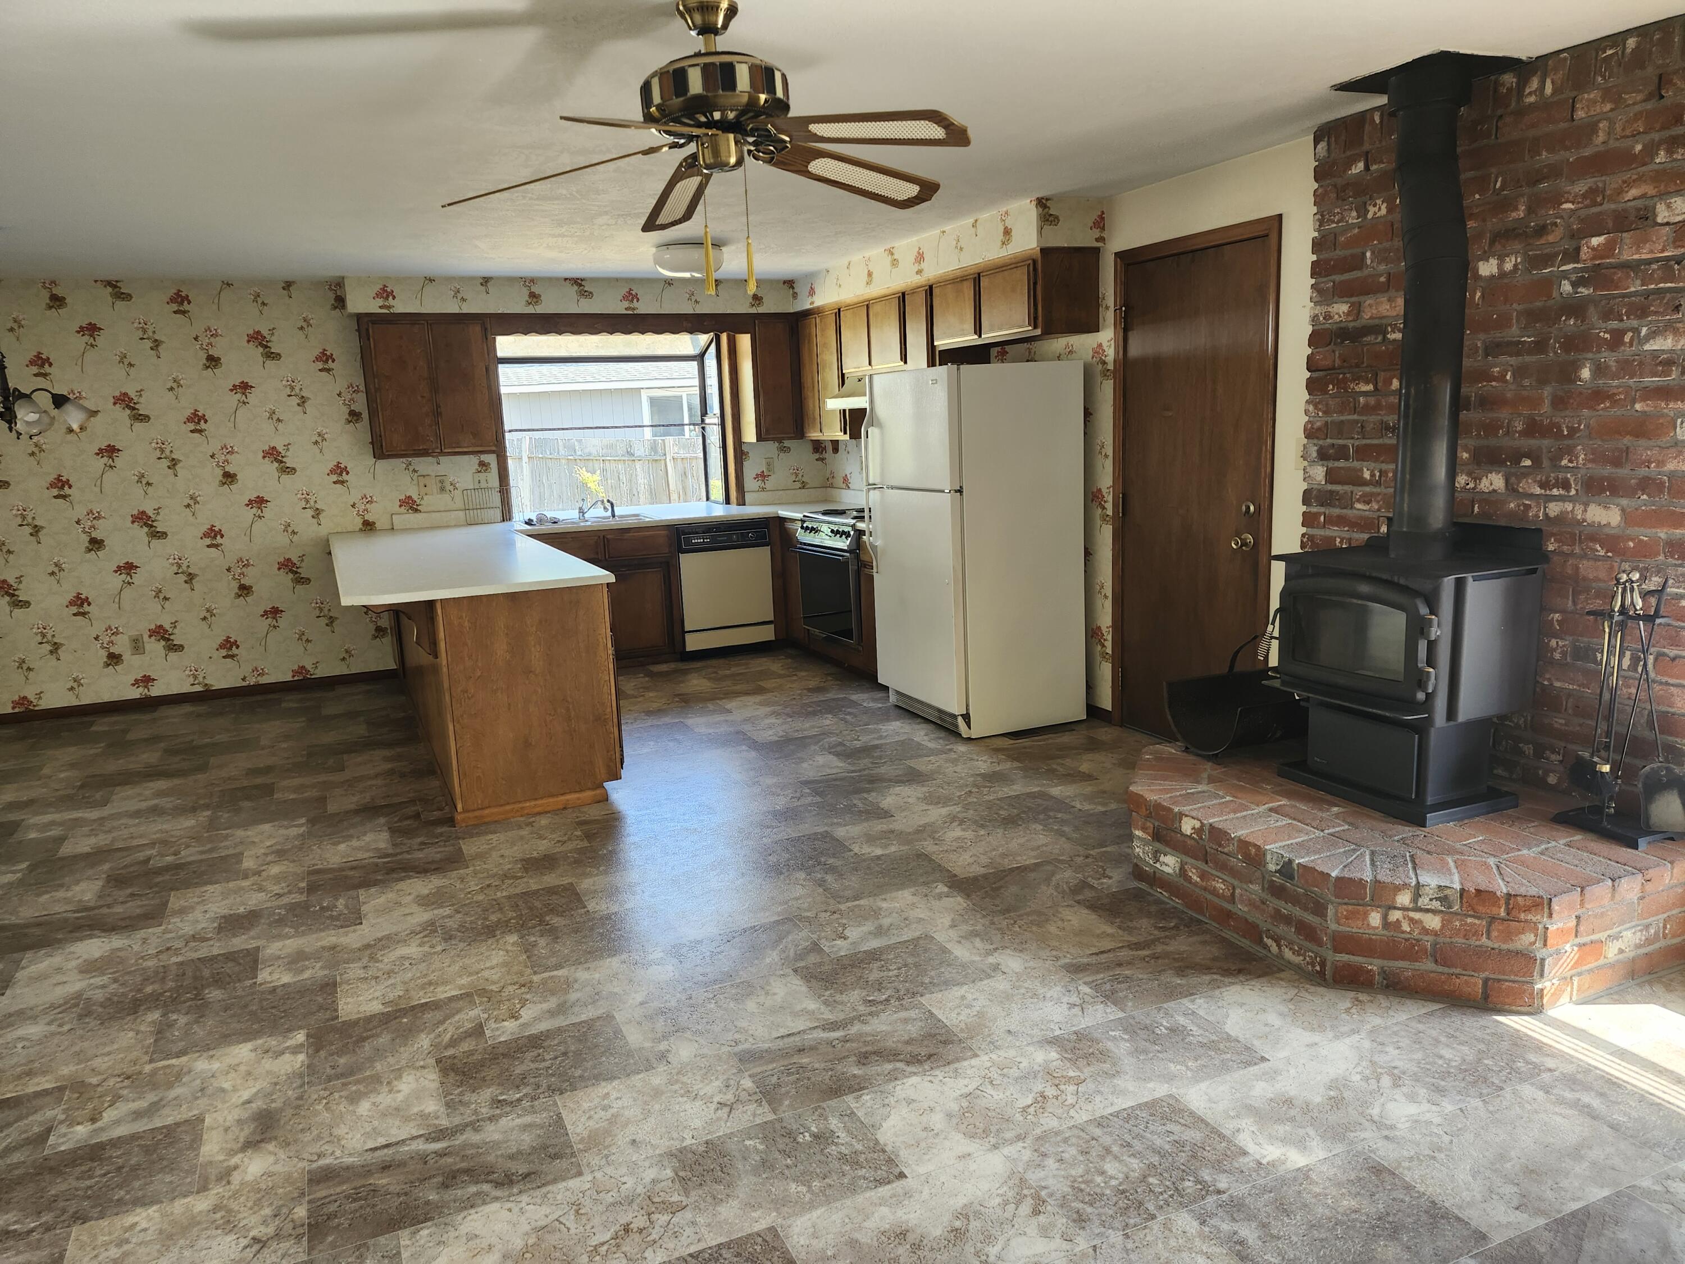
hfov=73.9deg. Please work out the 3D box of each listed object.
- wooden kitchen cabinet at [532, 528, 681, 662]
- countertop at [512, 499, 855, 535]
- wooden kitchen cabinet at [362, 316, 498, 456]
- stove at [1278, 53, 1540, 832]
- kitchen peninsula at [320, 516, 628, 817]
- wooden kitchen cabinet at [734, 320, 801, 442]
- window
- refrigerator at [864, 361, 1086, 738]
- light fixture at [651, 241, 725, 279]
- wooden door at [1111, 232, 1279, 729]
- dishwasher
[{"bbox_3d":[-1.564,-0.236,7.162,0.920,0.870,0.620,-7,12,-24],"label":"wooden kitchen cabinet"},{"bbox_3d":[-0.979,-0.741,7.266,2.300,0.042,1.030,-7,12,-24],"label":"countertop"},{"bbox_3d":[-2.474,-1.465,6.716,0.708,0.819,0.335,-7,12,-24],"label":"wooden kitchen cabinet"},{"bbox_3d":[1.635,-0.556,3.235,0.620,2.090,0.690,-7,12,-24],"label":"stove"},{"bbox_3d":[-1.960,0.043,5.643,0.985,0.909,3.100,-7,12,-24],"label":"kitchen peninsula"},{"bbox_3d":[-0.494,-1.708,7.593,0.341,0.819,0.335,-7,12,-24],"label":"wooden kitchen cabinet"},{"bbox_3d":[-1.544,-1.385,7.520,1.460,1.165,0.350,-7,12,-24],"label":"window"},{"bbox_3d":[0.637,-0.420,5.455,0.745,1.681,0.782,-7,12,-24],"label":"refrigerator"},{"bbox_3d":[-0.803,-1.944,5.892,0.360,0.129,0.360,-7,12,-24],"label":"light fixture"},{"bbox_3d":[1.469,-0.543,4.705,0.080,2.130,0.950,-7,12,-24],"label":"wooden door"},{"bbox_3d":[-0.852,-0.348,7.474,0.617,0.820,0.620,-7,12,-24],"label":"dishwasher"}]

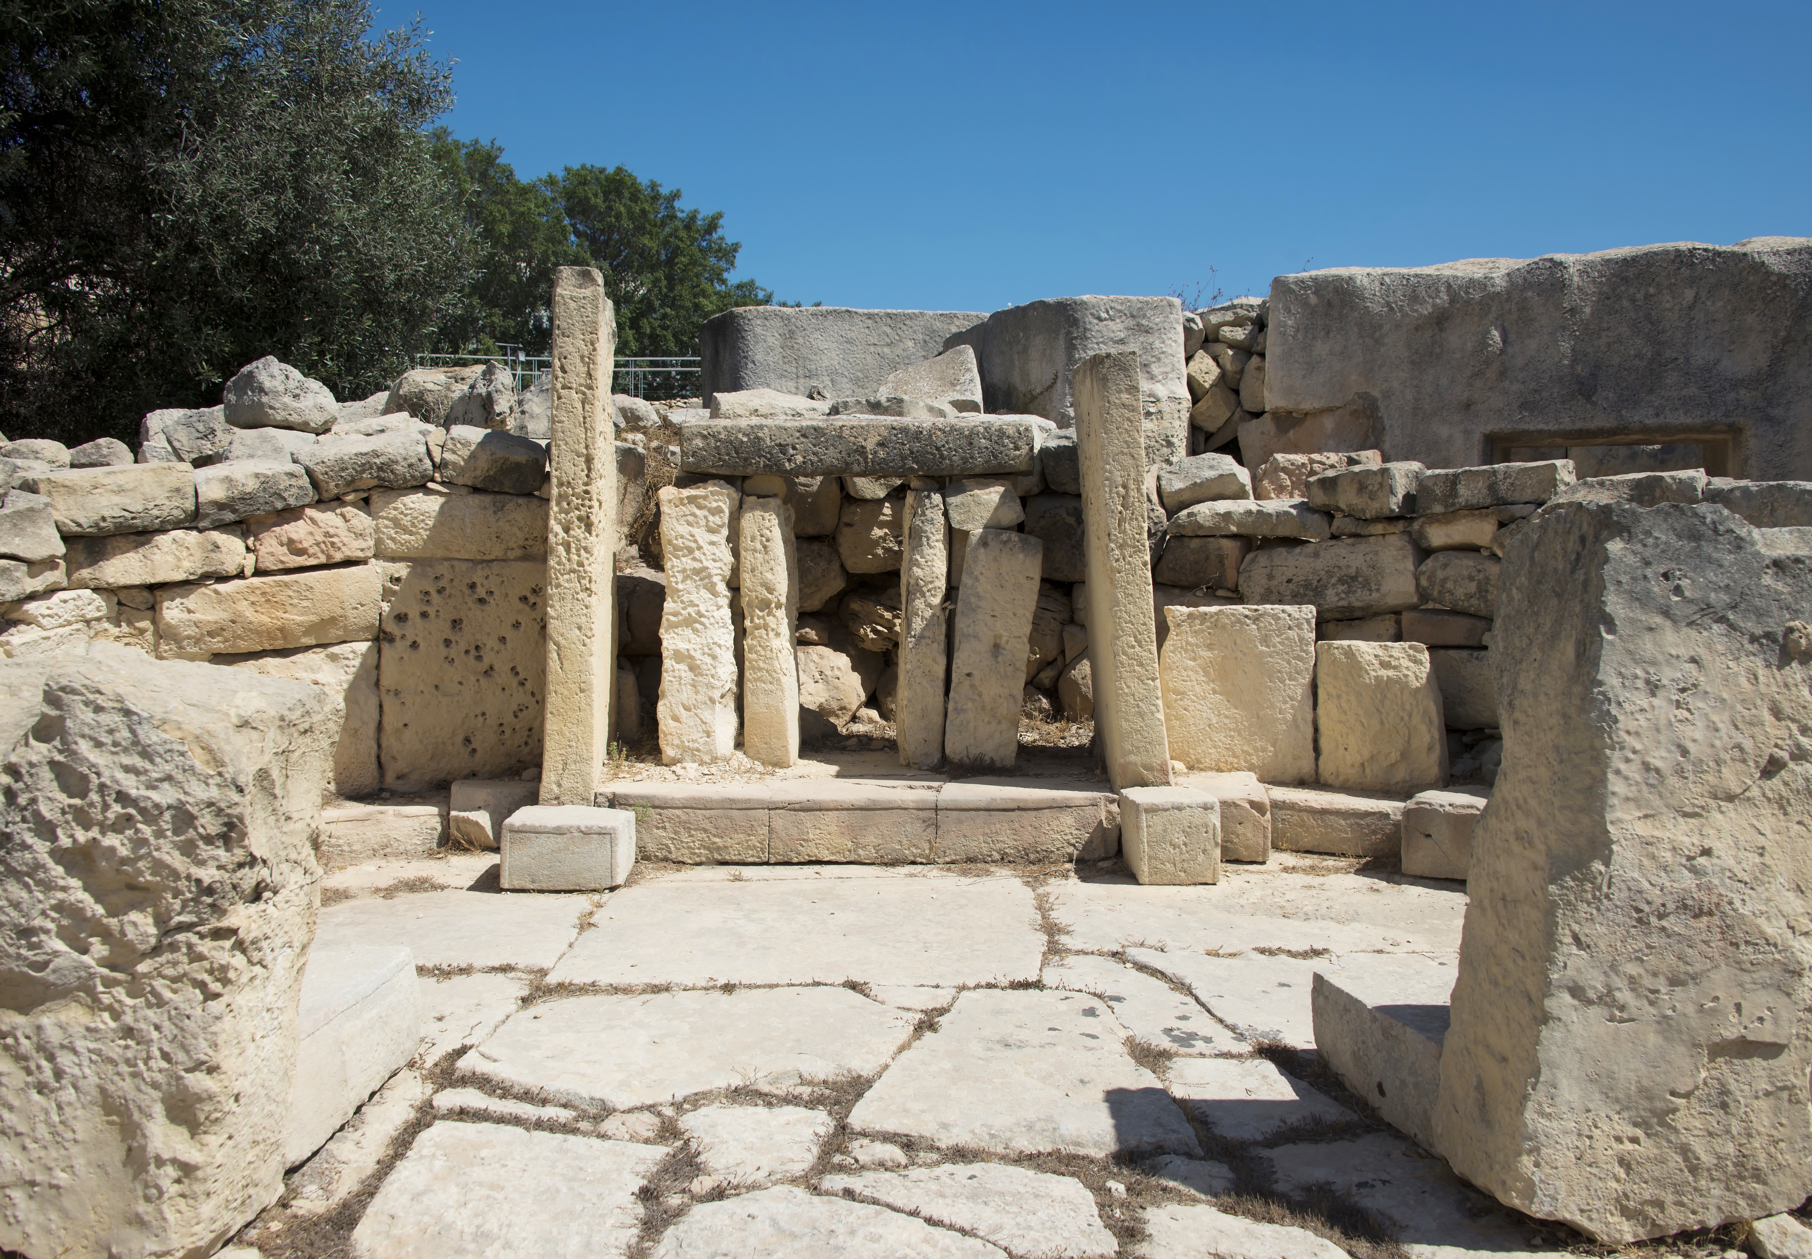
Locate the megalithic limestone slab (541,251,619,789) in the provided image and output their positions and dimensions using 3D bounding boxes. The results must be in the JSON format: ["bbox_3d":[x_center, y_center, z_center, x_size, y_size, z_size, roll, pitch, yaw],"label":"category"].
[{"bbox_3d":[-1.783,-0.477,7.980,0.300,2.860,0.450,1,3,0],"label":"megalithic limestone slab"}]

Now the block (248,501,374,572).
[{"bbox_3d":[-3.749,-0.589,9.285,0.680,0.370,0.420,-6,3,-15],"label":"block"}]

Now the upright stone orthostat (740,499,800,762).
[{"bbox_3d":[-1.025,0.020,10.930,0.370,1.950,0.400,0,0,-3],"label":"upright stone orthostat"}]

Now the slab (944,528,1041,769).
[{"bbox_3d":[0.520,0.118,8.700,0.430,1.400,0.240,5,3,0],"label":"slab"}]

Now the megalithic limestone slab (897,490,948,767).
[{"bbox_3d":[0.121,-0.014,9.856,0.280,1.860,0.380,0,2,8],"label":"megalithic limestone slab"}]

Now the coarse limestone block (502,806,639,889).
[{"bbox_3d":[-2.100,1.363,9.130,0.680,0.380,0.620,0,0,-2],"label":"coarse limestone block"}]

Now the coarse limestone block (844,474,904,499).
[{"bbox_3d":[-0.203,-0.896,9.200,0.380,0.170,0.300,0,3,0],"label":"coarse limestone block"}]

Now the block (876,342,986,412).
[{"bbox_3d":[0.175,-1.689,9.900,0.719,0.434,0.400,0,2,5],"label":"block"}]

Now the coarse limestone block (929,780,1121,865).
[{"bbox_3d":[0.655,1.041,8.000,0.950,0.350,0.580,0,3,-5],"label":"coarse limestone block"}]

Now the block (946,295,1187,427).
[{"bbox_3d":[1.221,-1.751,11.000,1.100,1.250,1.350,-2,3,-30],"label":"block"}]

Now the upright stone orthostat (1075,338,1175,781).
[{"bbox_3d":[1.222,-0.327,8.250,0.290,2.380,0.420,-5,3,-6],"label":"upright stone orthostat"}]

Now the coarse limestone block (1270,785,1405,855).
[{"bbox_3d":[2.582,1.139,8.785,0.800,0.280,0.650,0,2,12],"label":"coarse limestone block"}]

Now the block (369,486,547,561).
[{"bbox_3d":[-2.884,-0.683,9.631,1.150,0.450,0.500,0,2,-8],"label":"block"}]

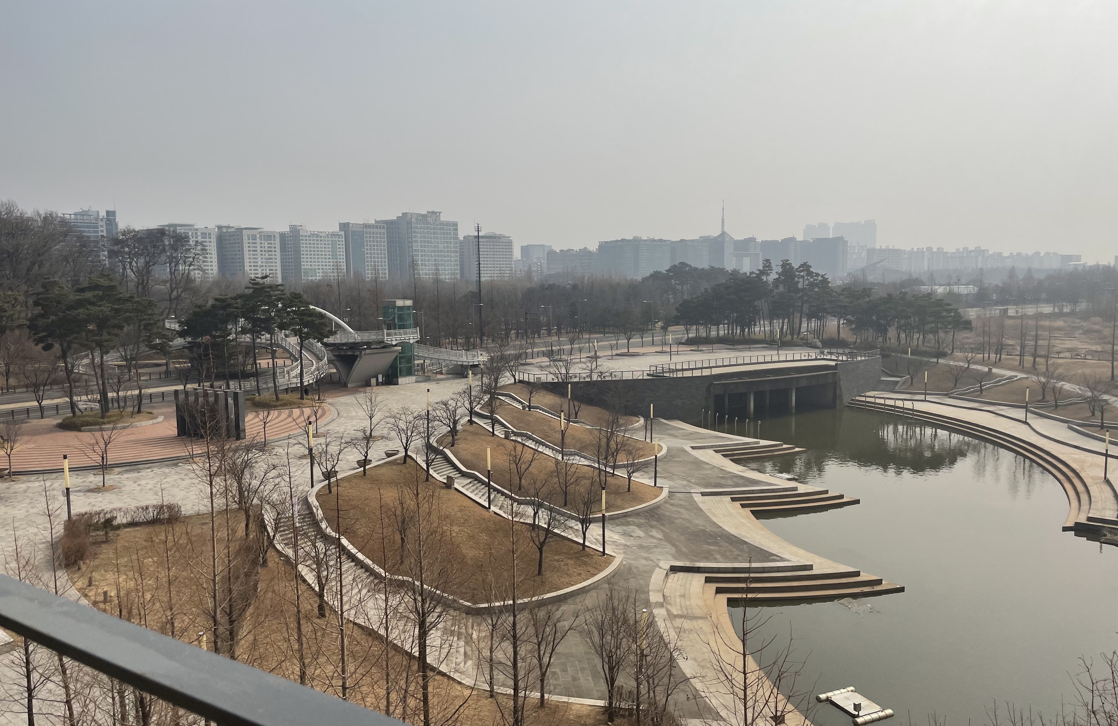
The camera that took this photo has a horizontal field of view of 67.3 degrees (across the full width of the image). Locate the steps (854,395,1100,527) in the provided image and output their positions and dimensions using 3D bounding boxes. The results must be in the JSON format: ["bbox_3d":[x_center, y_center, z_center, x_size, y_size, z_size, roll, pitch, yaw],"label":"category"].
[{"bbox_3d":[48.694,9.621,100.087,11.800,1.100,64.600,0,6,3],"label":"steps"}]

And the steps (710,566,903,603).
[{"bbox_3d":[14.335,13.010,48.739,11.625,1.240,1.911,-1,6,-6],"label":"steps"}]

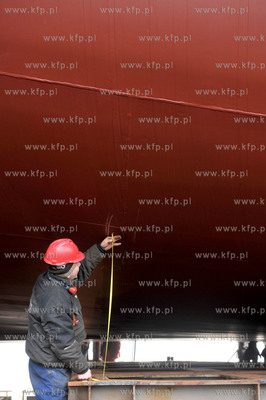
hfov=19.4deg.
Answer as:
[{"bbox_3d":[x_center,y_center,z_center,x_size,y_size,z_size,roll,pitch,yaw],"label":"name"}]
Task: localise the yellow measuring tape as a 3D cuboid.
[{"bbox_3d":[-0.160,0.713,5.250,0.045,1.000,0.040,2,-5,21],"label":"yellow measuring tape"}]

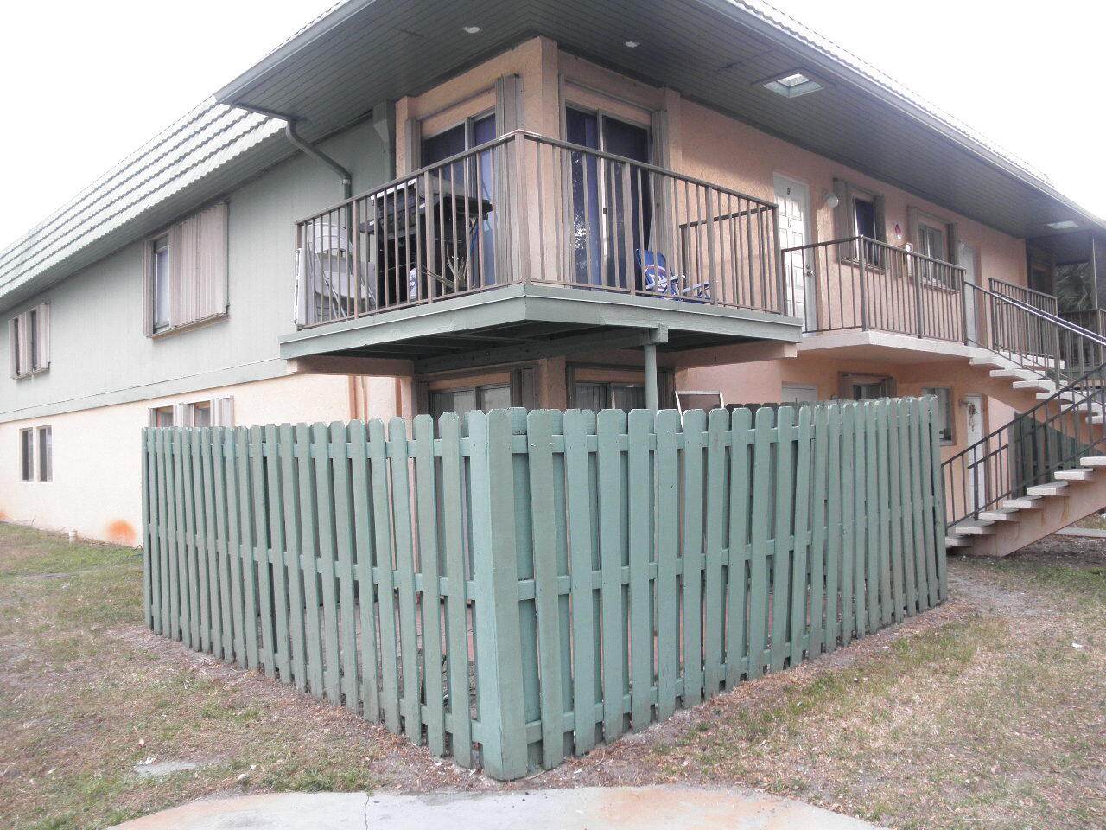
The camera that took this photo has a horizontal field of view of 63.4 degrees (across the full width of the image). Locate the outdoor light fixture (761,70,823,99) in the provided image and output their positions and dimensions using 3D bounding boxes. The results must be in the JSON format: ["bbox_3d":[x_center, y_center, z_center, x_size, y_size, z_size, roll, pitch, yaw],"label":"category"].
[{"bbox_3d":[2.481,-3.447,9.175,0.521,0.131,0.590,-3,-1,44],"label":"outdoor light fixture"}]

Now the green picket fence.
[{"bbox_3d":[-0.110,0.899,7.776,4.742,1.786,5.122,-3,-1,44],"label":"green picket fence"}]

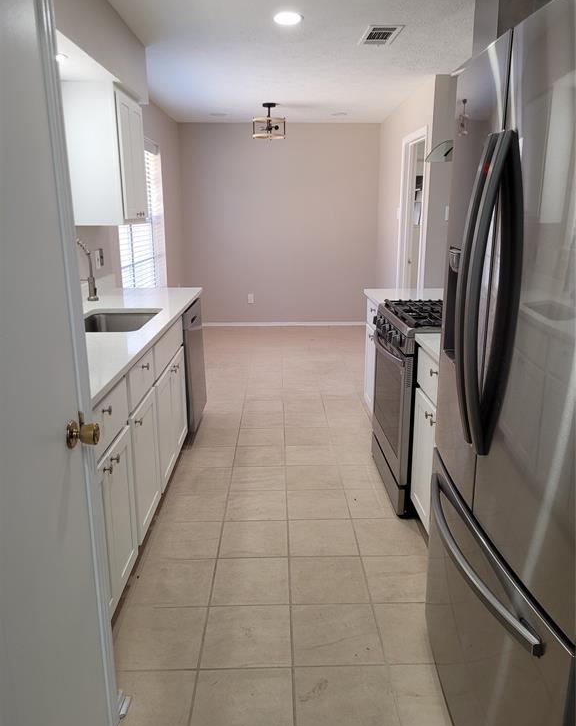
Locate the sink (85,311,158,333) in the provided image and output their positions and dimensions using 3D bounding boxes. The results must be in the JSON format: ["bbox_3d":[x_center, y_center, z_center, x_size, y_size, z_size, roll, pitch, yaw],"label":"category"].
[{"bbox_3d":[-0.877,-0.090,2.906,0.430,0.230,0.680,-1,15,-1],"label":"sink"}]

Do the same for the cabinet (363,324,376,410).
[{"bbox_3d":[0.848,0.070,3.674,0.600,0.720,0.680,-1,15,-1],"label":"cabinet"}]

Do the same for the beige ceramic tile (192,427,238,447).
[{"bbox_3d":[-0.476,0.492,3.761,0.301,0.012,0.300,-1,15,-1],"label":"beige ceramic tile"}]

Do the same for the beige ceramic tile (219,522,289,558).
[{"bbox_3d":[-0.150,0.801,2.610,0.302,0.012,0.302,-1,15,-1],"label":"beige ceramic tile"}]

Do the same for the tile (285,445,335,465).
[{"bbox_3d":[0.137,0.562,3.478,0.301,0.012,0.300,-1,15,-1],"label":"tile"}]

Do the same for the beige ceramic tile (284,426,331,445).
[{"bbox_3d":[0.132,0.486,3.789,0.302,0.010,0.302,-1,15,-1],"label":"beige ceramic tile"}]

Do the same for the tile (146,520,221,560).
[{"bbox_3d":[-0.455,0.803,2.600,0.302,0.010,0.302,-1,15,-1],"label":"tile"}]

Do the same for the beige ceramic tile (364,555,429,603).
[{"bbox_3d":[0.464,0.866,2.310,0.301,0.012,0.300,-1,15,-1],"label":"beige ceramic tile"}]

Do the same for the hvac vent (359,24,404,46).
[{"bbox_3d":[0.553,-1.940,3.443,0.210,0.022,0.400,-1,15,-1],"label":"hvac vent"}]

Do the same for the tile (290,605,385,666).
[{"bbox_3d":[0.166,0.942,2.006,0.299,0.010,0.299,-1,15,-1],"label":"tile"}]

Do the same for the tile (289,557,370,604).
[{"bbox_3d":[0.161,0.873,2.319,0.302,0.012,0.302,-1,15,-1],"label":"tile"}]

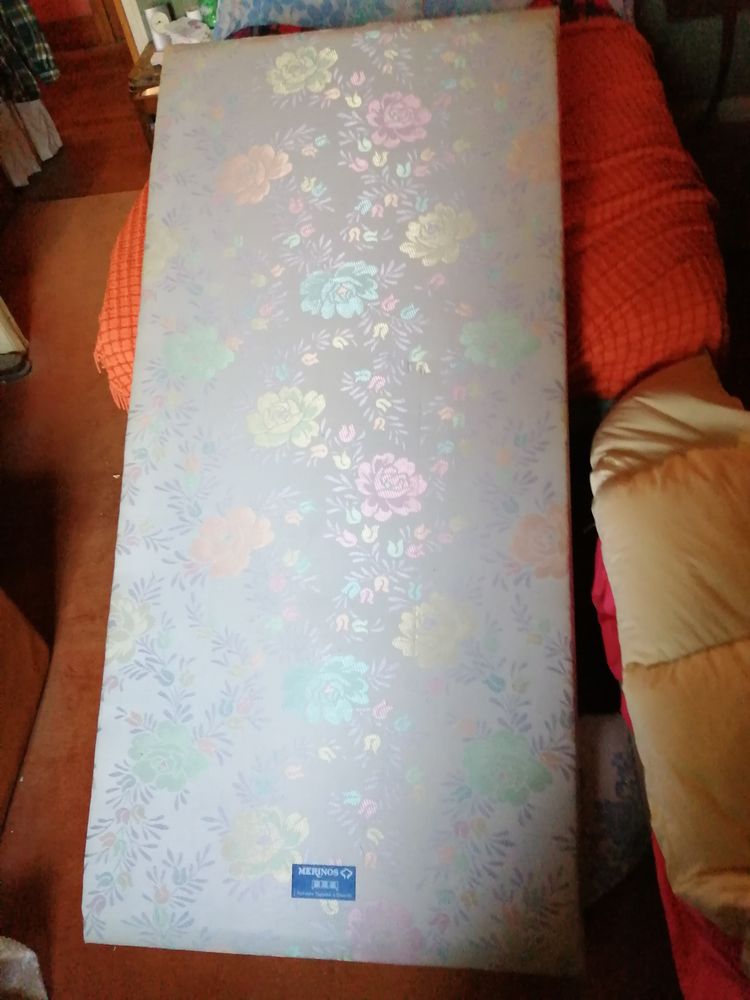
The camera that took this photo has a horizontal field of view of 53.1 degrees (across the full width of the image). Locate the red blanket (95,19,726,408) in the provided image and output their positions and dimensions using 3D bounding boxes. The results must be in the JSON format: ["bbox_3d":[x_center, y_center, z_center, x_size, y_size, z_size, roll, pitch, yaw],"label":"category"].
[{"bbox_3d":[0.101,-0.848,2.142,1.420,0.330,1.460,-1,52,7],"label":"red blanket"}]

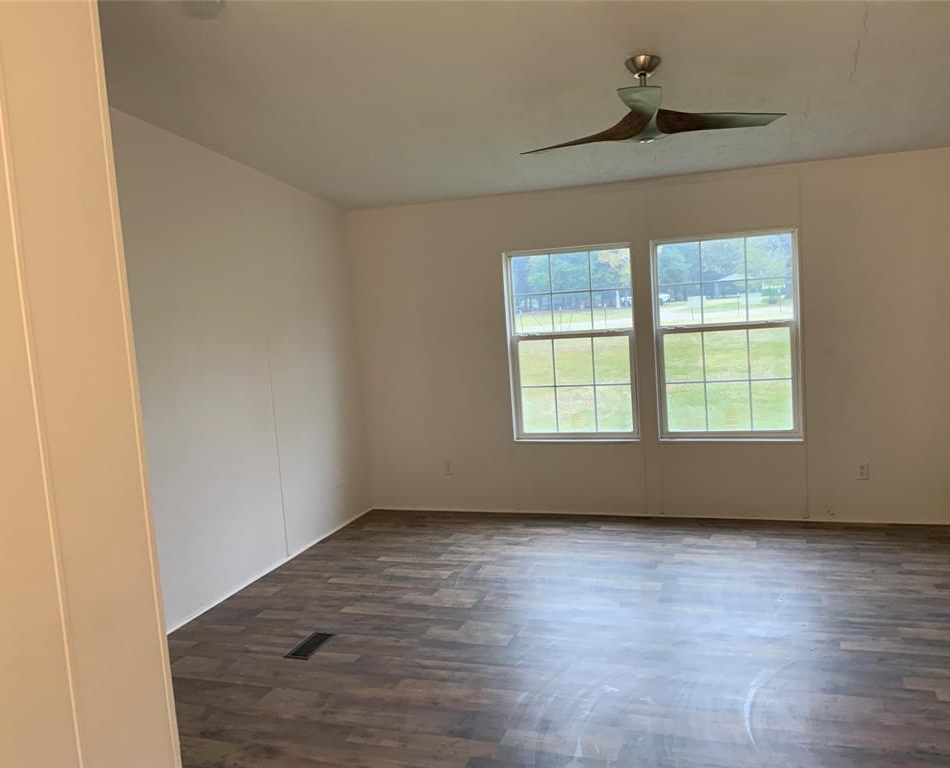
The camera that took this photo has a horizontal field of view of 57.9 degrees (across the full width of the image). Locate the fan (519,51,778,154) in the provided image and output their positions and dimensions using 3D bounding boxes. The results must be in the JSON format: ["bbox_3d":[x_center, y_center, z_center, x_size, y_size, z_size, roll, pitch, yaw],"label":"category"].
[{"bbox_3d":[0.671,-1.207,3.593,1.270,0.360,1.200,-2,7,20],"label":"fan"}]

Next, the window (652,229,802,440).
[{"bbox_3d":[1.649,-0.295,5.632,0.908,1.350,0.090,-2,7,20],"label":"window"}]

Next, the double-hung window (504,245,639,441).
[{"bbox_3d":[0.673,-0.267,5.978,0.905,1.345,0.090,-2,7,20],"label":"double-hung window"}]

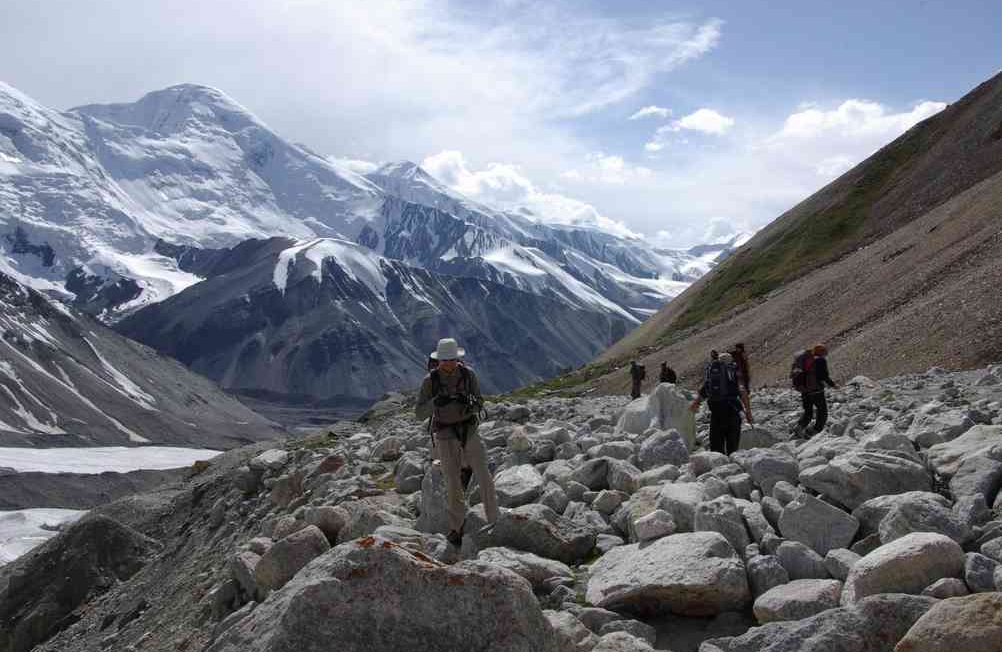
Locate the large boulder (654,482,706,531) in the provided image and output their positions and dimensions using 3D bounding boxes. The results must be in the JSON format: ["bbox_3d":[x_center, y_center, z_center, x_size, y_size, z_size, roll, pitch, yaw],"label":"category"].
[{"bbox_3d":[1.777,1.797,9.100,0.529,0.490,0.476,0,-1,0],"label":"large boulder"}]

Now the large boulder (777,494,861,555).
[{"bbox_3d":[2.872,1.814,8.300,0.740,0.600,0.580,0,-1,0],"label":"large boulder"}]

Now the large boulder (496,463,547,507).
[{"bbox_3d":[0.222,1.912,11.000,0.630,0.530,0.620,0,-1,0],"label":"large boulder"}]

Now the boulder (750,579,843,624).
[{"bbox_3d":[1.950,1.826,6.050,0.550,0.264,0.413,0,-1,0],"label":"boulder"}]

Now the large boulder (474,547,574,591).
[{"bbox_3d":[0.168,1.907,7.200,0.812,0.286,0.528,0,-1,0],"label":"large boulder"}]

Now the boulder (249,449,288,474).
[{"bbox_3d":[-3.419,2.000,13.500,0.558,0.352,0.418,0,-1,0],"label":"boulder"}]

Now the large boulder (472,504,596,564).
[{"bbox_3d":[0.294,1.886,8.300,1.120,0.550,0.800,0,-1,0],"label":"large boulder"}]

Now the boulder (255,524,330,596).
[{"bbox_3d":[-1.673,1.907,7.400,0.620,0.560,0.580,0,-1,0],"label":"boulder"}]

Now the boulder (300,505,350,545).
[{"bbox_3d":[-1.662,1.930,8.800,0.460,0.397,0.391,0,-1,0],"label":"boulder"}]

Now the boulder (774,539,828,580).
[{"bbox_3d":[2.399,1.866,7.300,0.450,0.340,0.420,0,-1,0],"label":"boulder"}]

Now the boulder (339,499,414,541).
[{"bbox_3d":[-1.225,1.929,9.100,0.760,0.450,0.620,0,-1,0],"label":"boulder"}]

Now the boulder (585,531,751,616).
[{"bbox_3d":[1.182,1.755,6.550,1.159,0.508,0.835,0,-1,0],"label":"boulder"}]

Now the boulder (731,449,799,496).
[{"bbox_3d":[3.217,1.809,11.200,0.785,0.584,0.628,0,-1,0],"label":"boulder"}]

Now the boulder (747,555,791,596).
[{"bbox_3d":[1.966,1.863,6.750,0.296,0.359,0.281,0,-1,0],"label":"boulder"}]

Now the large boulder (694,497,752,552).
[{"bbox_3d":[2.019,1.826,8.400,0.540,0.560,0.560,0,-1,0],"label":"large boulder"}]

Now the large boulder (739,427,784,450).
[{"bbox_3d":[4.592,2.016,16.300,0.900,0.450,0.750,0,-1,0],"label":"large boulder"}]

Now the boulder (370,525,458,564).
[{"bbox_3d":[-0.745,1.898,7.900,0.760,0.380,0.600,0,-1,0],"label":"boulder"}]

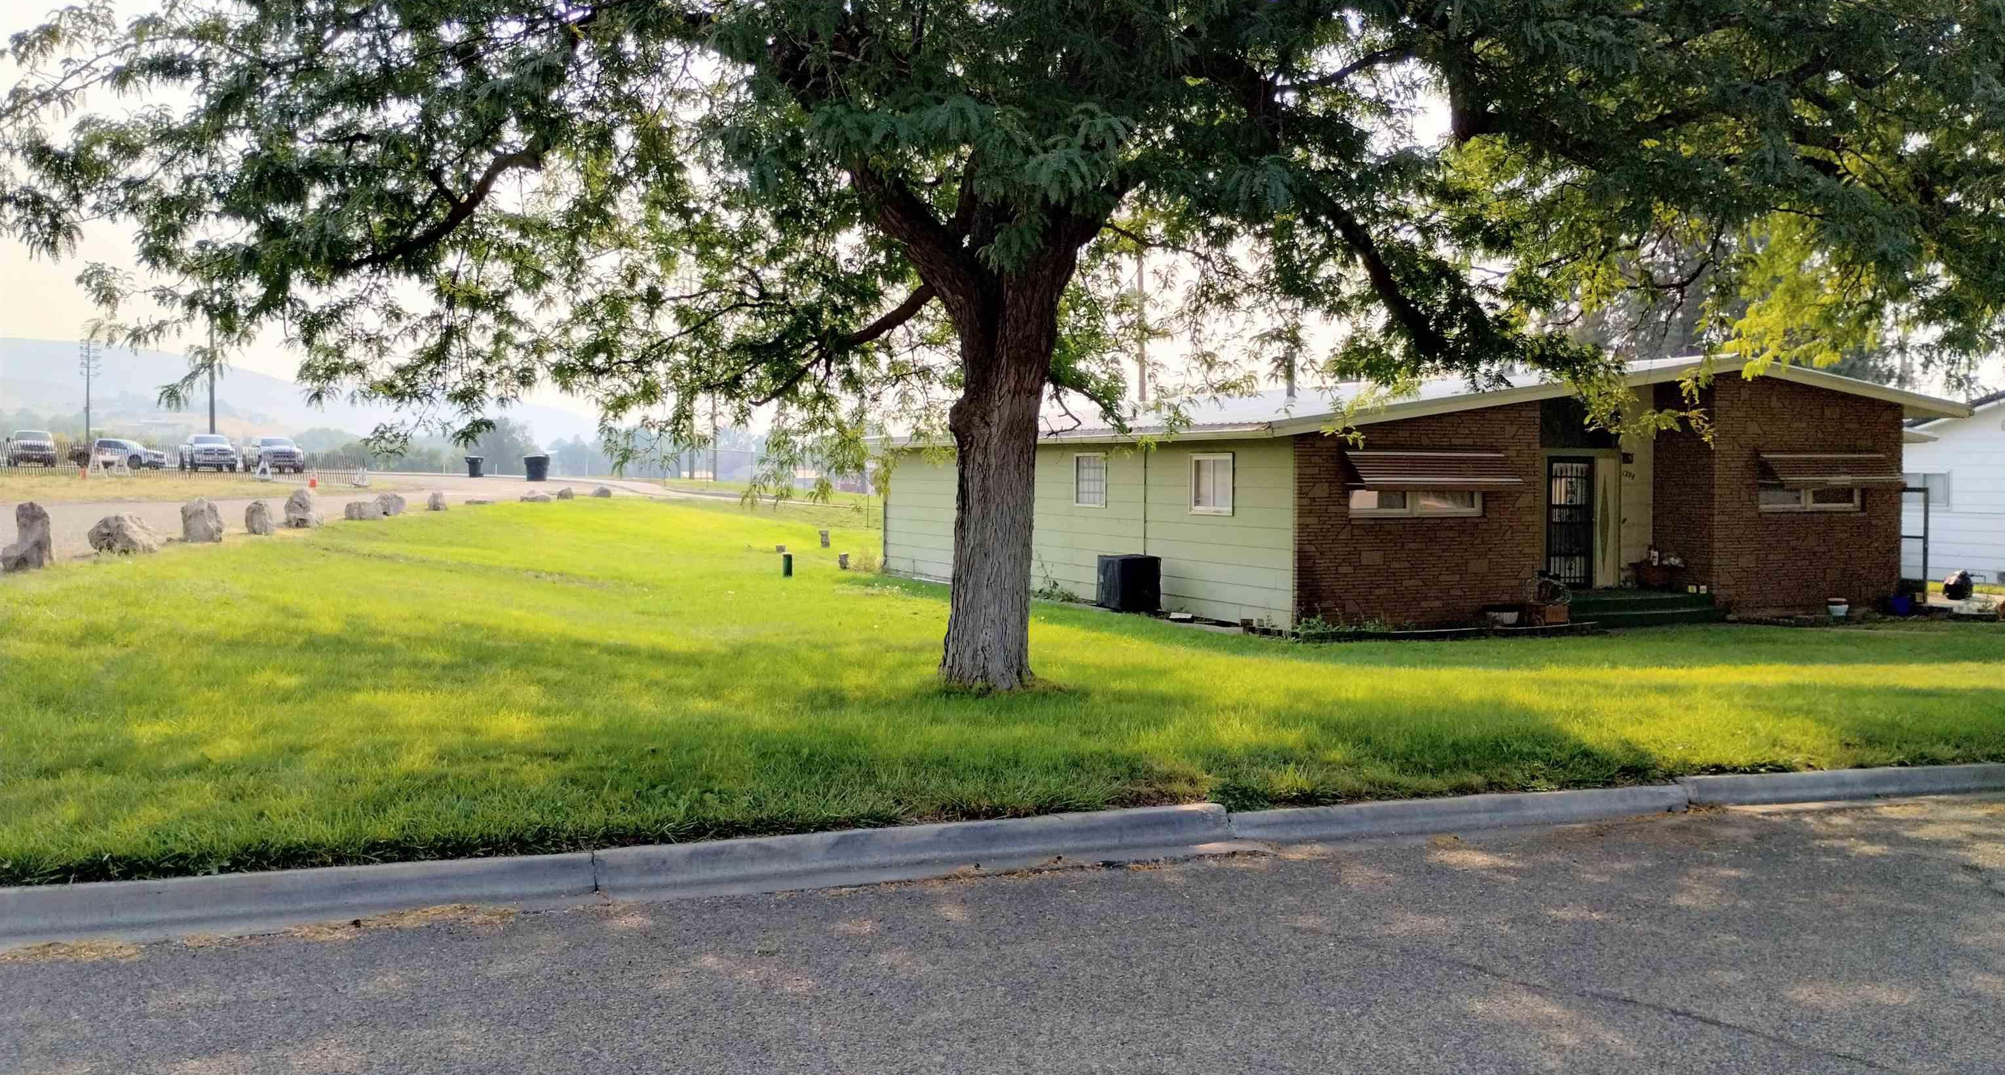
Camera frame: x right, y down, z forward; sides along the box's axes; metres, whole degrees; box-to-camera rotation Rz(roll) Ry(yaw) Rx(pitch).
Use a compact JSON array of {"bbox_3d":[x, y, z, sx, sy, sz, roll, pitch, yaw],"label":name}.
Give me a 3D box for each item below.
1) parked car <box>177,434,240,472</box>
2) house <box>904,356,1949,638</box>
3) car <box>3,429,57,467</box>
[{"bbox_3d":[-41.777,-4.428,85.500,2.020,1.930,5.700,-1,3,-33],"label":"parked car"},{"bbox_3d":[6.612,-1.118,31.010,14.090,3.920,15.090,-1,3,-26],"label":"house"},{"bbox_3d":[-50.779,-4.631,85.000,2.000,1.920,5.500,-1,3,-34],"label":"car"}]

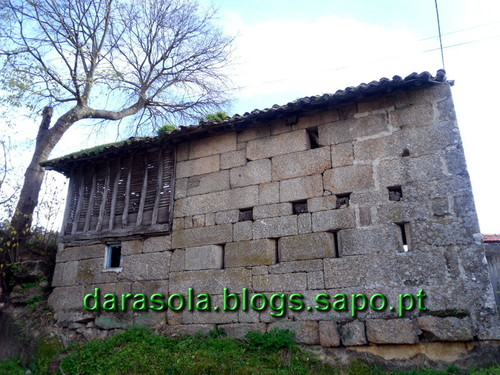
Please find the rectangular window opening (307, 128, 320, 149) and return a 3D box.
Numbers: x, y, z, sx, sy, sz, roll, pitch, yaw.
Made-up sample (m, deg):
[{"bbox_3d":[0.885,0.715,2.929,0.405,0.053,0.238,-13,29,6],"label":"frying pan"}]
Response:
[{"bbox_3d":[1.188,-0.840,7.363,0.234,0.350,0.250,-10,-22,22],"label":"rectangular window opening"}]

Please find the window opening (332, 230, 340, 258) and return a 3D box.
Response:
[{"bbox_3d":[1.435,0.950,6.583,0.090,0.446,0.250,-10,-22,22],"label":"window opening"}]

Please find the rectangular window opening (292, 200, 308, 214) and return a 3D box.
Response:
[{"bbox_3d":[0.915,0.383,7.040,0.273,0.213,0.250,-10,-22,22],"label":"rectangular window opening"}]

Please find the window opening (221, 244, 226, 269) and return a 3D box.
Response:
[{"bbox_3d":[-0.423,1.273,7.345,0.115,0.421,0.250,-10,-22,22],"label":"window opening"}]

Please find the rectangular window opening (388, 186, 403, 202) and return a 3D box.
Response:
[{"bbox_3d":[2.333,0.149,6.454,0.178,0.239,0.250,-10,-22,22],"label":"rectangular window opening"}]

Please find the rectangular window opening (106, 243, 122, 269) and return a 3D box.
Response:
[{"bbox_3d":[-2.730,1.422,8.356,0.348,0.503,0.200,-10,-22,22],"label":"rectangular window opening"}]

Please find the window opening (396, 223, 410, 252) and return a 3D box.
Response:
[{"bbox_3d":[2.362,0.791,6.202,0.138,0.447,0.250,-10,-22,22],"label":"window opening"}]

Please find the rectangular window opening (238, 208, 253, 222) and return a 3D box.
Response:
[{"bbox_3d":[-0.032,0.547,7.429,0.277,0.227,0.250,-10,-22,22],"label":"rectangular window opening"}]

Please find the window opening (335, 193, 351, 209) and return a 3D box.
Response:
[{"bbox_3d":[1.574,0.254,6.775,0.241,0.243,0.250,-10,-22,22],"label":"window opening"}]

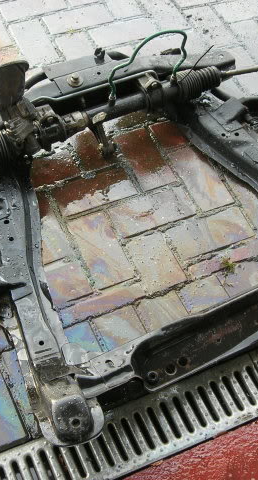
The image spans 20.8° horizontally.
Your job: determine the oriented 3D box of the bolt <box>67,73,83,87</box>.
[{"bbox_3d":[-0.128,-0.384,1.686,0.037,0.023,0.037,1,55,-2],"label":"bolt"}]

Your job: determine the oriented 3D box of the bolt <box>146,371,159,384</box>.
[{"bbox_3d":[0.046,0.269,1.372,0.024,0.015,0.024,1,55,-2],"label":"bolt"}]

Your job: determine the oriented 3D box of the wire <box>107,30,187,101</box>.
[{"bbox_3d":[0.036,-0.415,1.616,0.195,0.140,0.040,-22,59,-17],"label":"wire"}]

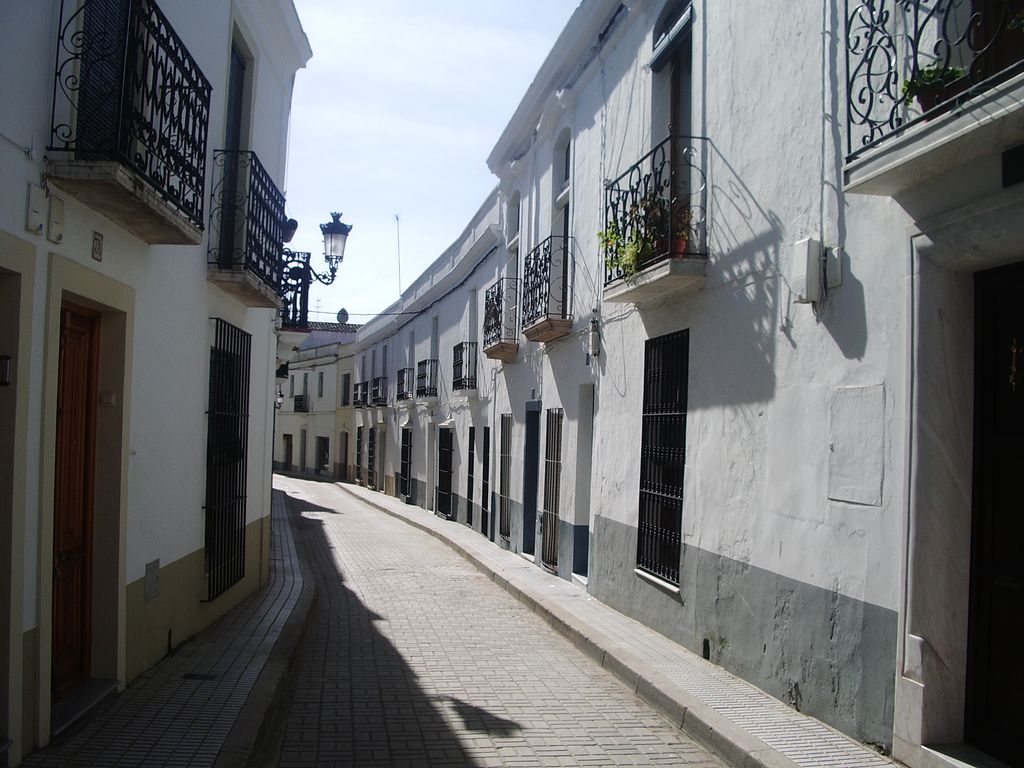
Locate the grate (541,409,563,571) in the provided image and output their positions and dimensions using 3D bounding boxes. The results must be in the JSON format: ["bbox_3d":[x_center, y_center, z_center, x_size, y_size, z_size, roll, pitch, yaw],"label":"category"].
[{"bbox_3d":[0.512,1.352,13.445,0.070,2.050,0.970,2,-3,-10],"label":"grate"}]

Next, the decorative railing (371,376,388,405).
[{"bbox_3d":[-4.856,0.309,38.113,0.310,1.010,1.750,2,-2,-16],"label":"decorative railing"}]

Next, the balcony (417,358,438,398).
[{"bbox_3d":[-2.242,-0.105,27.381,0.300,0.990,1.620,2,-2,-13],"label":"balcony"}]

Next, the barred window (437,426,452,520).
[{"bbox_3d":[-1.483,1.956,23.016,0.110,1.914,1.140,2,-3,-14],"label":"barred window"}]

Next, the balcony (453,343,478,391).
[{"bbox_3d":[-1.007,-0.339,21.901,0.300,0.990,1.420,2,-2,-10],"label":"balcony"}]

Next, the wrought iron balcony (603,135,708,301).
[{"bbox_3d":[1.238,-1.446,9.241,0.330,1.000,1.920,2,-3,-10],"label":"wrought iron balcony"}]

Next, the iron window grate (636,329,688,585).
[{"bbox_3d":[1.330,0.634,9.184,0.080,2.130,1.200,2,-2,-9],"label":"iron window grate"}]

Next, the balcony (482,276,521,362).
[{"bbox_3d":[-0.185,-1.008,16.862,0.330,1.210,1.700,2,-2,-10],"label":"balcony"}]

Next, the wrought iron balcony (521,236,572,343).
[{"bbox_3d":[0.439,-1.184,13.519,0.330,1.170,1.800,2,-2,-9],"label":"wrought iron balcony"}]

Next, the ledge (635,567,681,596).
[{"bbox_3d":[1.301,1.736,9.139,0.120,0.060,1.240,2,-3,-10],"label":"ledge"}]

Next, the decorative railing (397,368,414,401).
[{"bbox_3d":[-3.238,0.012,31.472,0.300,0.930,1.400,2,-3,-13],"label":"decorative railing"}]

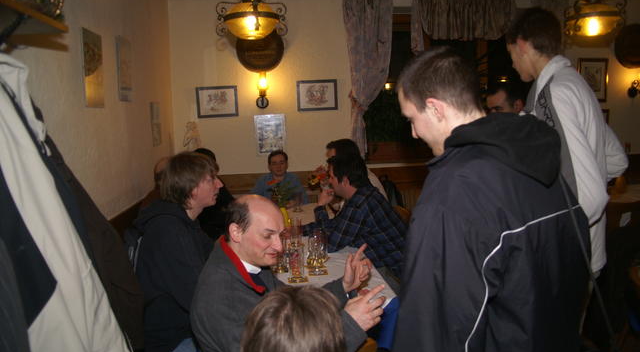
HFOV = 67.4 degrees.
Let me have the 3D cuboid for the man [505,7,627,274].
[{"bbox_3d":[0.974,0.312,1.893,0.440,1.860,0.490,4,10,37],"label":"man"}]

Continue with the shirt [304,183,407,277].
[{"bbox_3d":[0.233,0.354,2.714,0.560,0.600,0.500,0,8,9],"label":"shirt"}]

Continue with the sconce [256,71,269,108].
[{"bbox_3d":[-0.515,-0.777,4.334,0.118,0.335,0.140,-2,8,-5],"label":"sconce"}]

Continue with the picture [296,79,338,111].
[{"bbox_3d":[-0.017,-0.741,4.450,0.376,0.281,0.025,-2,8,-5],"label":"picture"}]

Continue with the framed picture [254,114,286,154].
[{"bbox_3d":[-0.467,-0.400,4.573,0.280,0.374,0.020,-3,8,-6],"label":"framed picture"}]

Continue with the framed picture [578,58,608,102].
[{"bbox_3d":[2.671,-0.934,4.689,0.315,0.419,0.025,-2,8,-5],"label":"framed picture"}]

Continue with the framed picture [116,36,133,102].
[{"bbox_3d":[-1.187,-0.645,2.930,0.020,0.383,0.286,-3,8,-6],"label":"framed picture"}]

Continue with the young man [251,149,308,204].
[{"bbox_3d":[-0.361,0.365,4.128,0.520,1.200,0.720,-2,8,-5],"label":"young man"}]

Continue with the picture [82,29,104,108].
[{"bbox_3d":[-1.131,-0.537,2.426,0.020,0.385,0.255,-2,8,-5],"label":"picture"}]

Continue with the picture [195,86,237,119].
[{"bbox_3d":[-0.931,-0.671,4.369,0.365,0.275,0.025,-2,8,-5],"label":"picture"}]

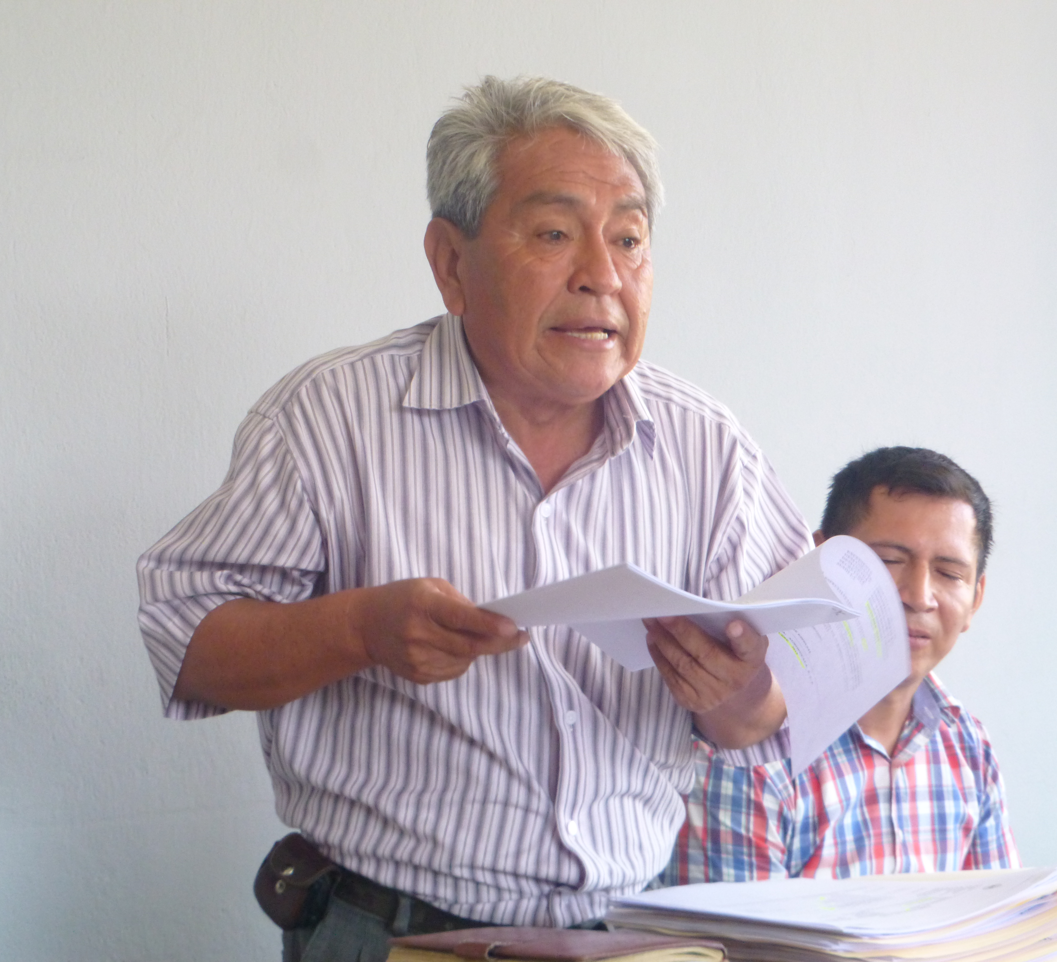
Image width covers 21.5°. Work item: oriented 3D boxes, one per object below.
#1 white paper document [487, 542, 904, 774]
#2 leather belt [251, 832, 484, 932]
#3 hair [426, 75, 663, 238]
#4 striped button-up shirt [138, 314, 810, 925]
[{"bbox_3d":[0.115,0.113,1.890,0.270,0.155,0.230,-1,3,-22],"label":"white paper document"},{"bbox_3d":[-0.047,0.322,2.200,0.370,0.085,0.280,-2,6,-27],"label":"leather belt"},{"bbox_3d":[0.012,-0.235,2.120,0.175,0.155,0.205,-1,8,-37],"label":"hair"},{"bbox_3d":[-0.040,0.108,2.170,0.550,0.490,0.360,0,5,-27],"label":"striped button-up shirt"}]

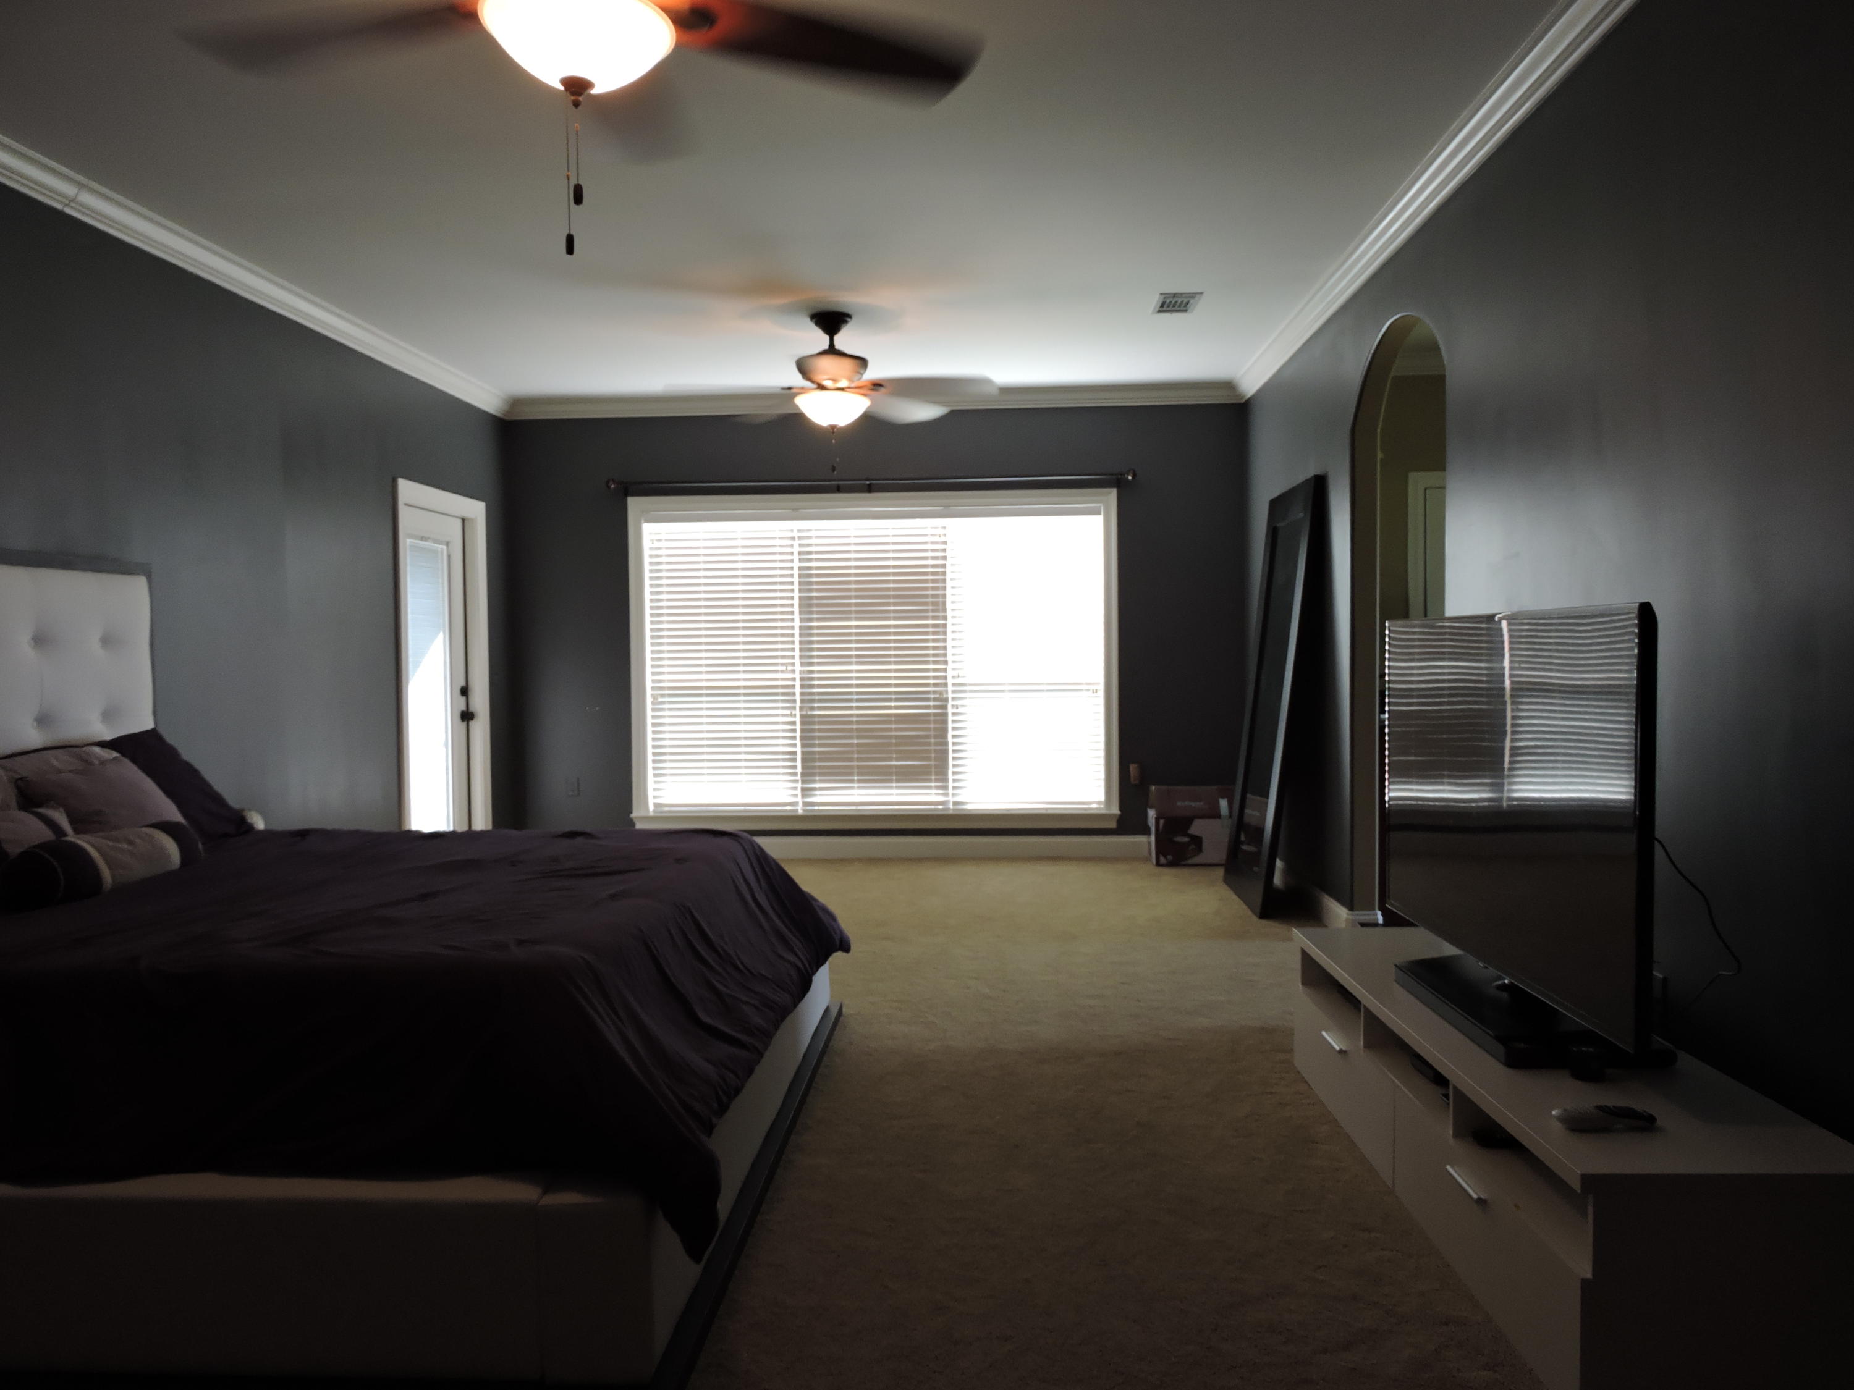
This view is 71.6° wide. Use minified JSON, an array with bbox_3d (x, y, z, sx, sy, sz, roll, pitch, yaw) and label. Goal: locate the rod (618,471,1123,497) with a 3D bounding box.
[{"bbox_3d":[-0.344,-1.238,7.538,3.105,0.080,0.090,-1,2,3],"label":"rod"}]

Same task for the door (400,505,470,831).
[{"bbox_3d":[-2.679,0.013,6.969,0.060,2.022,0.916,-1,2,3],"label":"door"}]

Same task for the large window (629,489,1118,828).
[{"bbox_3d":[-0.327,-0.198,7.656,2.921,1.998,0.120,-1,2,3],"label":"large window"}]

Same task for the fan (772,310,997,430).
[{"bbox_3d":[-0.425,-1.471,5.862,1.540,0.516,1.540,-1,2,3],"label":"fan"}]

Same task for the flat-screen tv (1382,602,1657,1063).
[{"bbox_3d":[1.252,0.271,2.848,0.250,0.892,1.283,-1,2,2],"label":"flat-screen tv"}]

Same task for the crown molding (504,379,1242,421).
[{"bbox_3d":[-0.346,-1.728,7.554,4.437,0.110,0.110,-1,2,3],"label":"crown molding"}]

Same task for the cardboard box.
[{"bbox_3d":[1.559,0.748,7.450,0.489,0.446,0.263,-1,2,3],"label":"cardboard box"}]

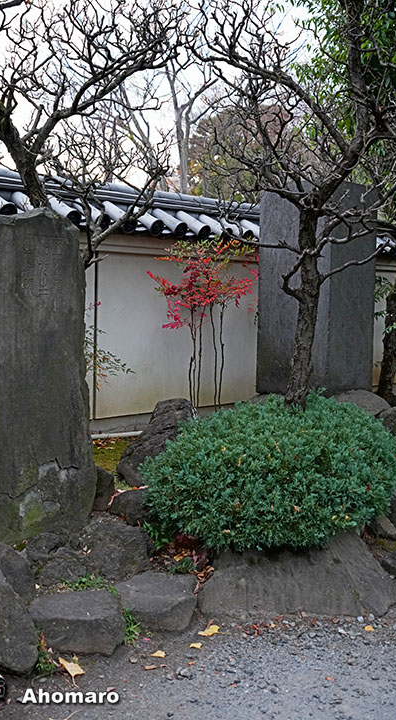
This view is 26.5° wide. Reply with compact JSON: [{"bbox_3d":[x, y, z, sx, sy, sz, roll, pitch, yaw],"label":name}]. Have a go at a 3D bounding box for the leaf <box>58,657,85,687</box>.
[{"bbox_3d":[-0.437,1.075,2.900,0.085,0.030,0.120,-3,22,-6],"label":"leaf"}]

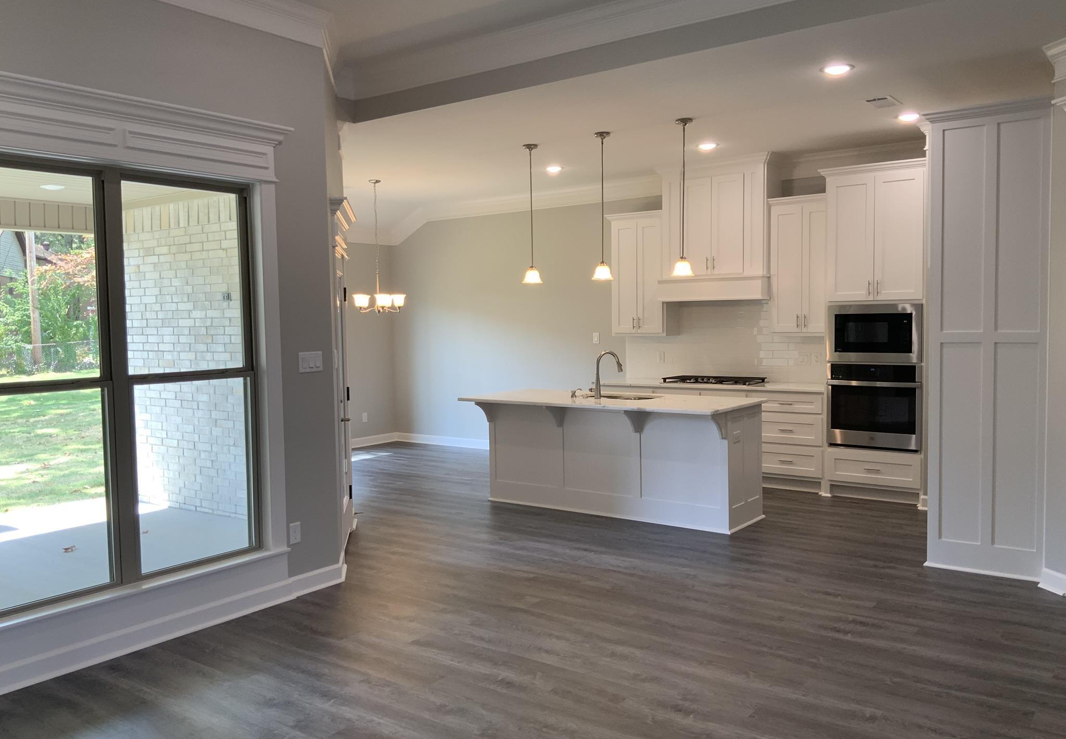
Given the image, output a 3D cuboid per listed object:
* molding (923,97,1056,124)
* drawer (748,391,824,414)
[{"bbox_3d":[2.639,-1.506,5.220,0.685,0.058,0.060,2,4,36],"label":"molding"},{"bbox_3d":[2.365,0.282,8.070,0.672,0.159,0.514,2,4,37],"label":"drawer"}]

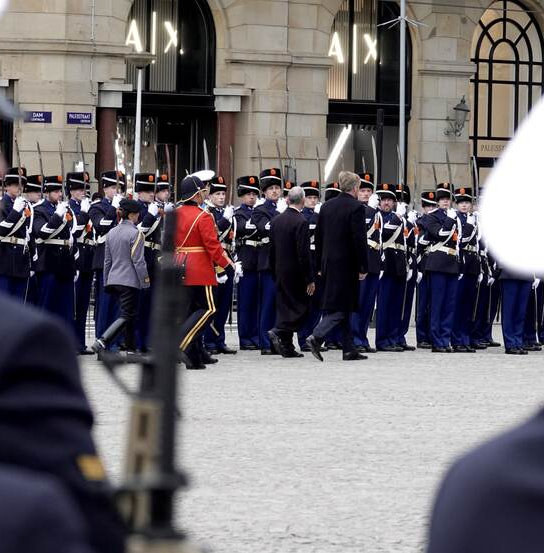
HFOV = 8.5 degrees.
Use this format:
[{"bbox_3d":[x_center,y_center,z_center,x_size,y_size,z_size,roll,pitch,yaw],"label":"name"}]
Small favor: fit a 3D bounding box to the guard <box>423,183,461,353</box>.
[{"bbox_3d":[1.802,-0.089,38.500,0.500,1.786,0.400,-1,2,-35],"label":"guard"}]

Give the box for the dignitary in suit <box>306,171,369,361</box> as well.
[{"bbox_3d":[0.663,-0.107,36.528,0.640,1.880,0.540,-1,2,-37],"label":"dignitary in suit"}]

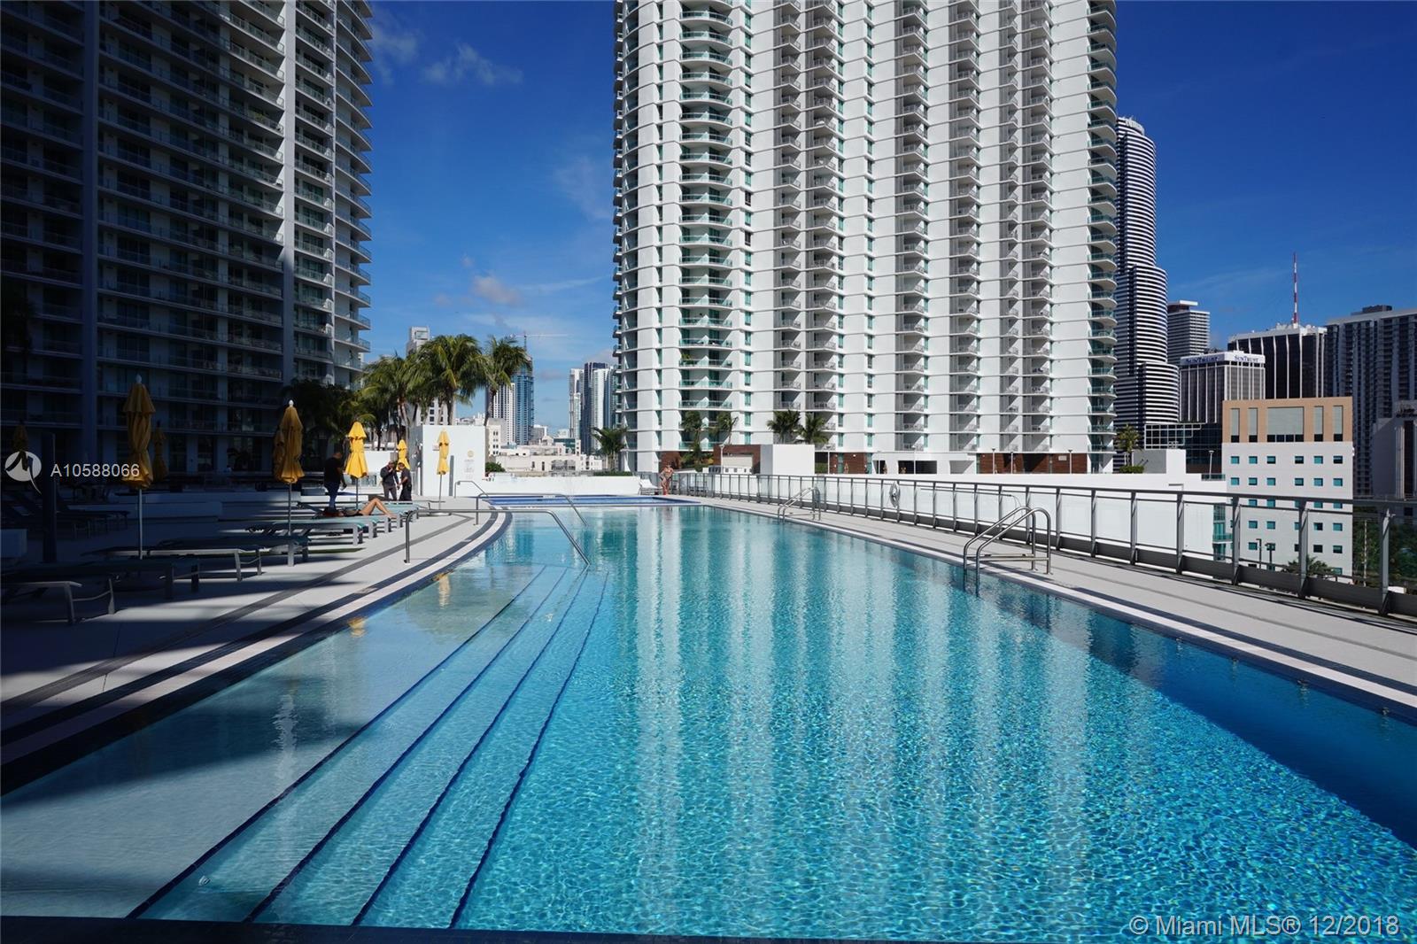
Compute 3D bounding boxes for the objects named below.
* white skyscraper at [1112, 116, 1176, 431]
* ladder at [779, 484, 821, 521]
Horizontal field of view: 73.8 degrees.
[{"bbox_3d":[204.000,-70.000,445.000,50.000,192.000,50.000,0,0,-23],"label":"white skyscraper"},{"bbox_3d":[2.520,0.884,26.060,1.080,0.920,0.570,0,0,-10],"label":"ladder"}]

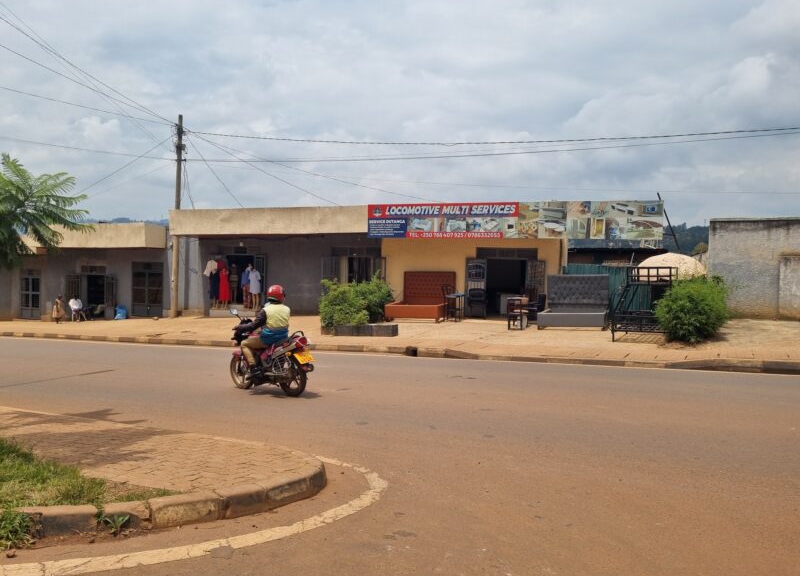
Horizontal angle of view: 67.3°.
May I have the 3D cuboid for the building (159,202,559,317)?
[{"bbox_3d":[-0.904,-0.800,22.913,14.000,3.800,6.000,1,0,16],"label":"building"}]

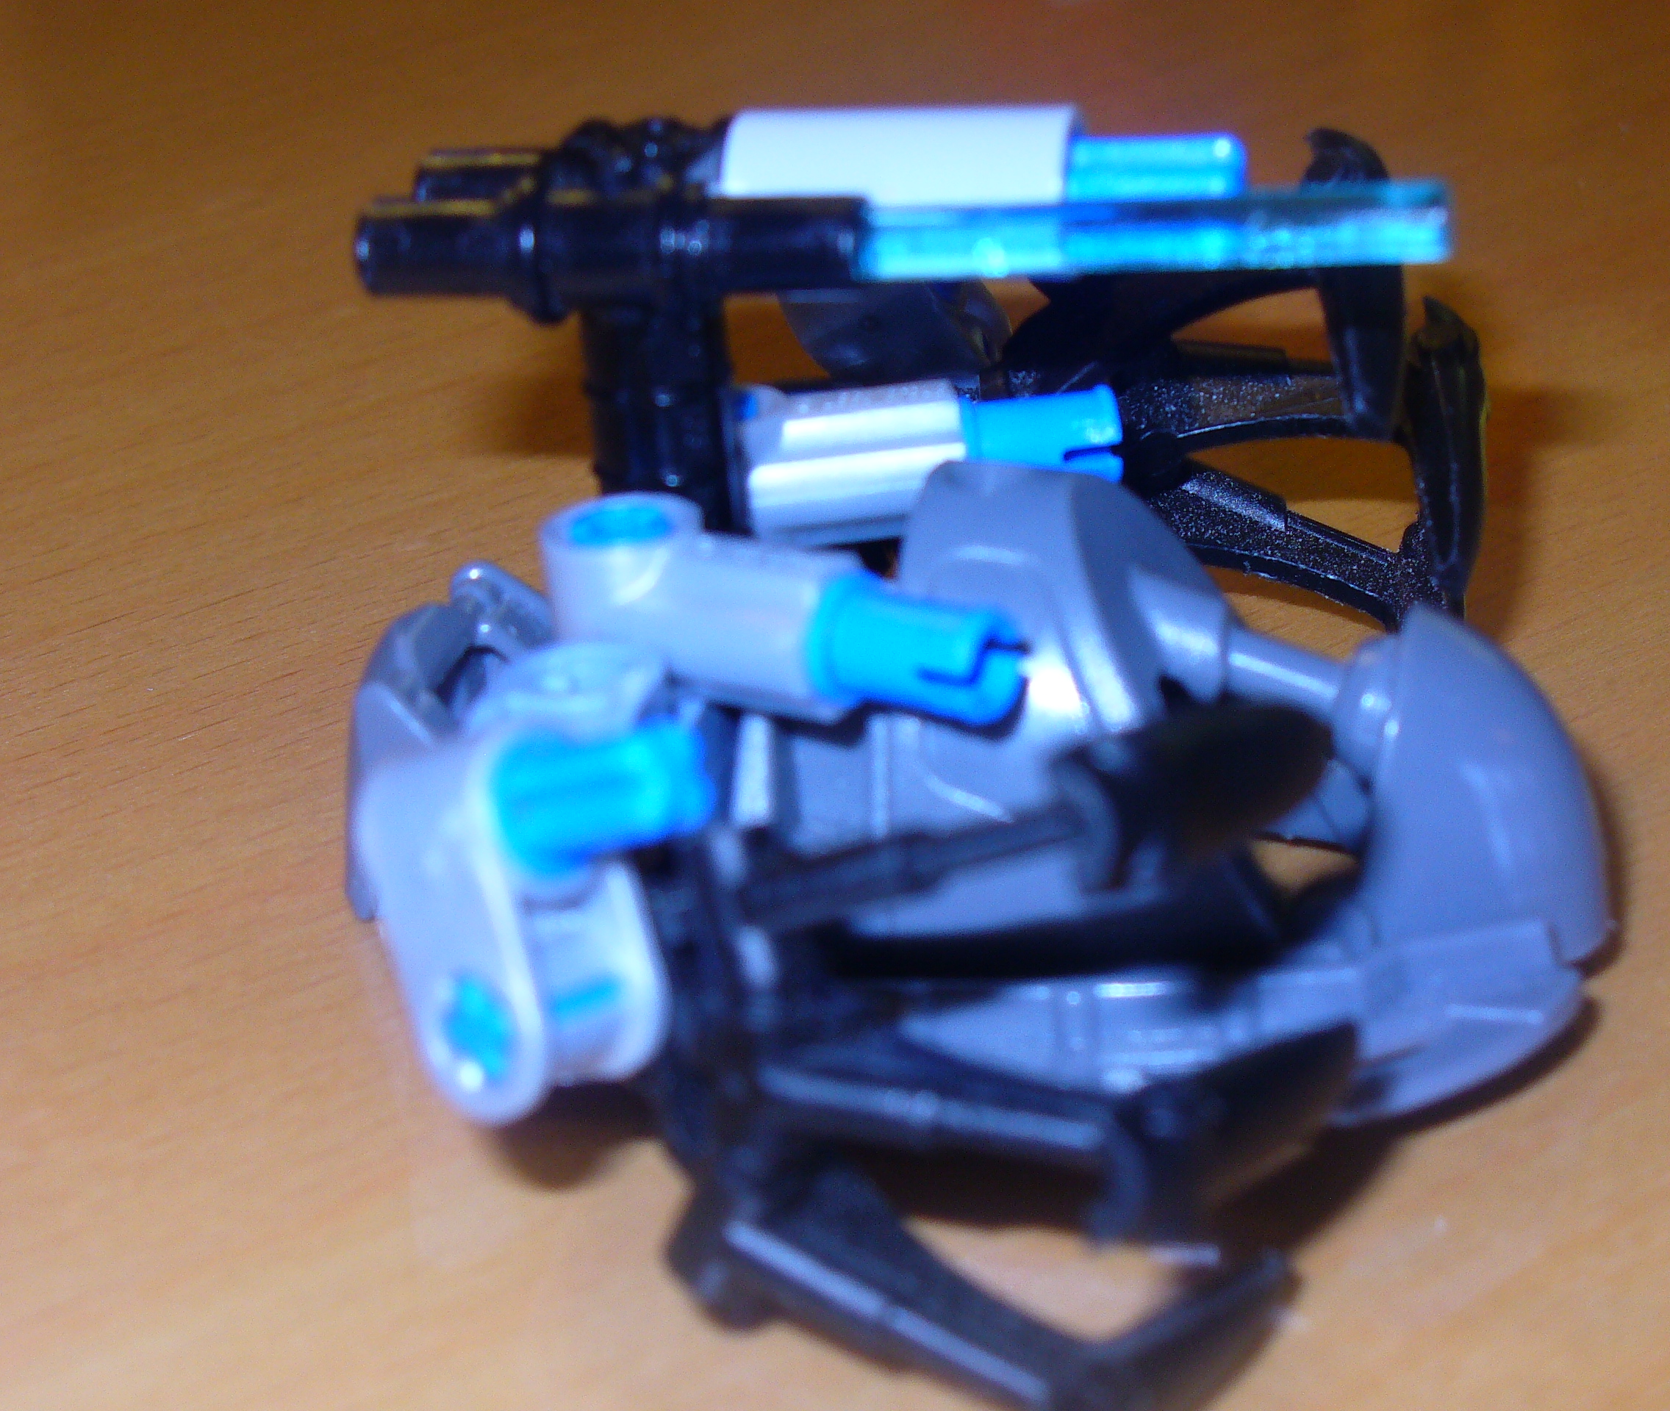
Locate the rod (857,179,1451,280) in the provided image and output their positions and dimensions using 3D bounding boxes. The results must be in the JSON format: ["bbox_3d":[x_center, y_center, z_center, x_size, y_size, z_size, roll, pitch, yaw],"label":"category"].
[{"bbox_3d":[0.014,-0.022,0.192,0.027,0.004,0.004,-2,31,0],"label":"rod"}]

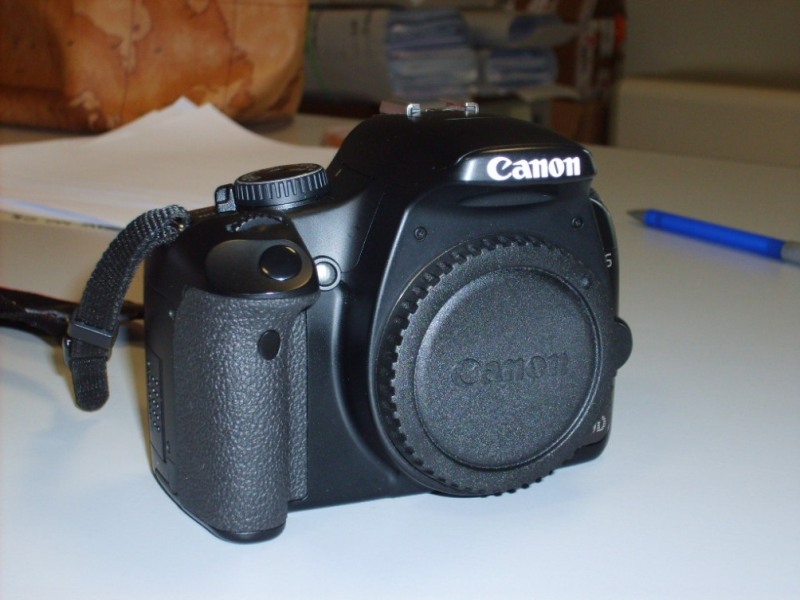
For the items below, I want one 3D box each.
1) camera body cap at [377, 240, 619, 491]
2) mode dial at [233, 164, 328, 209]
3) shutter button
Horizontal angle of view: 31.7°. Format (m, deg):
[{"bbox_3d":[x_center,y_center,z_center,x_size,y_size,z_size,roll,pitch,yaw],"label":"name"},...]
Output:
[{"bbox_3d":[0.026,0.017,0.360,0.065,0.065,0.010,-5,13,-22],"label":"camera body cap"},{"bbox_3d":[-0.031,-0.030,0.369,0.024,0.006,0.024,-16,16,-19],"label":"mode dial"},{"bbox_3d":[-0.029,-0.009,0.340,0.010,0.003,0.010,3,58,-5],"label":"shutter button"}]

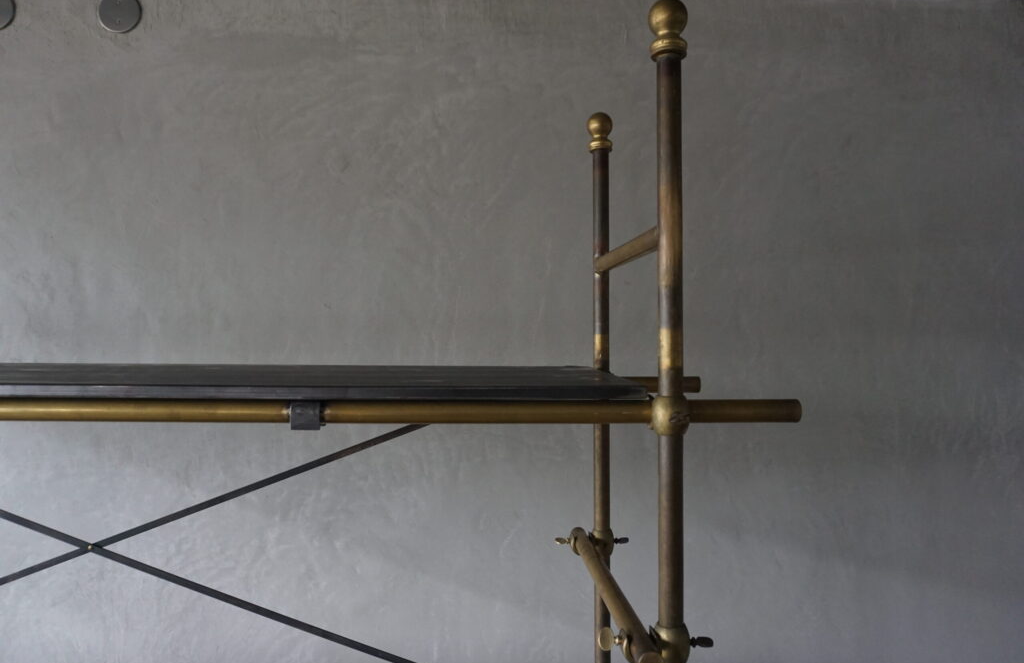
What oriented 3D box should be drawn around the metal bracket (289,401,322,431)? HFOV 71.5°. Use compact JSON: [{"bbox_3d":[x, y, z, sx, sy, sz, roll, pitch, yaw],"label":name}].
[{"bbox_3d":[-0.261,0.107,0.915,0.038,0.039,0.030,0,0,0],"label":"metal bracket"}]

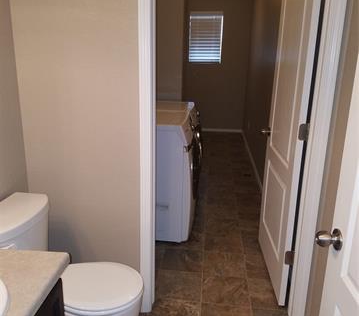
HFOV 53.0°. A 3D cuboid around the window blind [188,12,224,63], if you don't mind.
[{"bbox_3d":[0.479,-2.148,6.483,0.600,0.870,0.050,3,17,5],"label":"window blind"}]

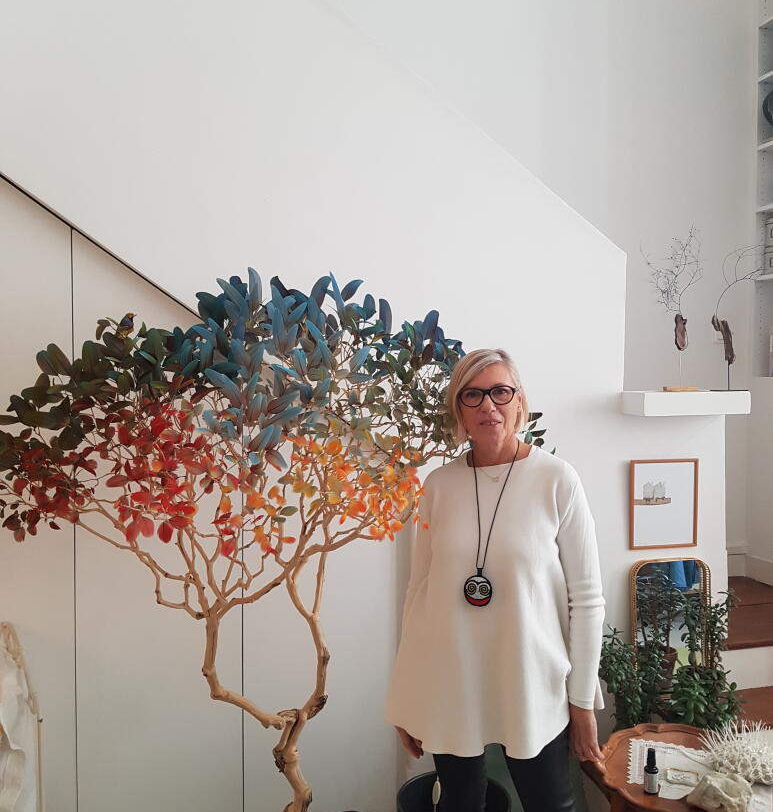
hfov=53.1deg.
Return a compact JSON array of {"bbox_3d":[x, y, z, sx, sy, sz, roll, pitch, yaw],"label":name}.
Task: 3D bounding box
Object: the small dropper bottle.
[{"bbox_3d":[0.670,0.922,1.955,0.035,0.106,0.035,0,1,18],"label":"small dropper bottle"}]

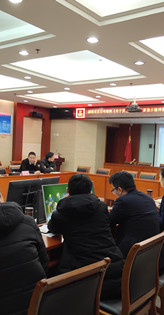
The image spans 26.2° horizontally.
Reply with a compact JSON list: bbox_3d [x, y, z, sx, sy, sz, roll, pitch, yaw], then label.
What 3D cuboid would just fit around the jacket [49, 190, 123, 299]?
[{"bbox_3d":[0.000,0.593,2.365,0.600,0.730,0.540,2,1,-32],"label":"jacket"}]

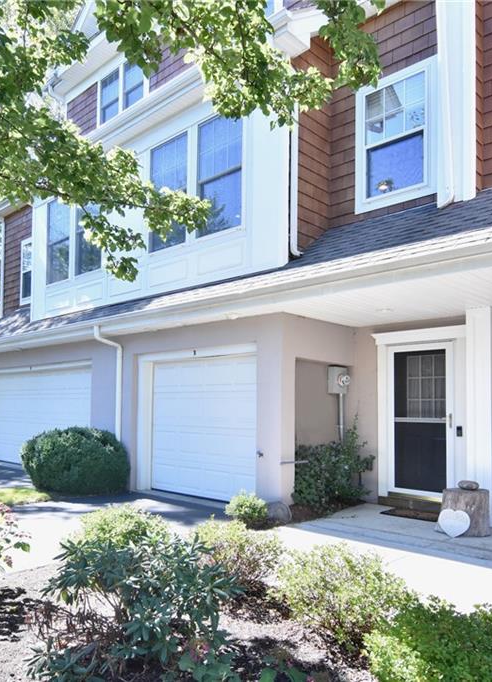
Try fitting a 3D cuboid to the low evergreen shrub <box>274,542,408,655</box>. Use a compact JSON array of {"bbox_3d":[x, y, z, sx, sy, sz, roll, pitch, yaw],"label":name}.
[{"bbox_3d":[0.628,1.684,3.400,0.880,0.580,0.800,0,-4,0],"label":"low evergreen shrub"}]

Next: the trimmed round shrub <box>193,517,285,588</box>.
[{"bbox_3d":[-0.063,1.777,4.300,0.740,0.500,0.700,0,-4,0],"label":"trimmed round shrub"}]

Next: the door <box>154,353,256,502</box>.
[{"bbox_3d":[-0.708,1.385,7.963,2.380,2.130,0.100,-3,-6,42],"label":"door"}]

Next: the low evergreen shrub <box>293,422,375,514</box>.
[{"bbox_3d":[1.188,1.731,6.950,0.950,1.150,1.100,-3,-5,37],"label":"low evergreen shrub"}]

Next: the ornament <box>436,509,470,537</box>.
[{"bbox_3d":[2.180,1.903,5.350,0.340,0.300,0.060,-2,-12,37],"label":"ornament"}]

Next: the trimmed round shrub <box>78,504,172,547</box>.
[{"bbox_3d":[-1.059,1.684,4.500,0.760,0.500,0.700,1,-4,0],"label":"trimmed round shrub"}]

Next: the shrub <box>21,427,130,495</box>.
[{"bbox_3d":[-2.823,1.956,8.450,1.700,1.100,1.650,-3,-5,38],"label":"shrub"}]

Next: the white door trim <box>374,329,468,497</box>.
[{"bbox_3d":[2.352,0.987,6.920,1.320,2.260,0.180,-3,-6,42],"label":"white door trim"}]

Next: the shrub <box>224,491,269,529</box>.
[{"bbox_3d":[0.006,2.002,6.100,0.510,0.440,0.500,0,-4,0],"label":"shrub"}]

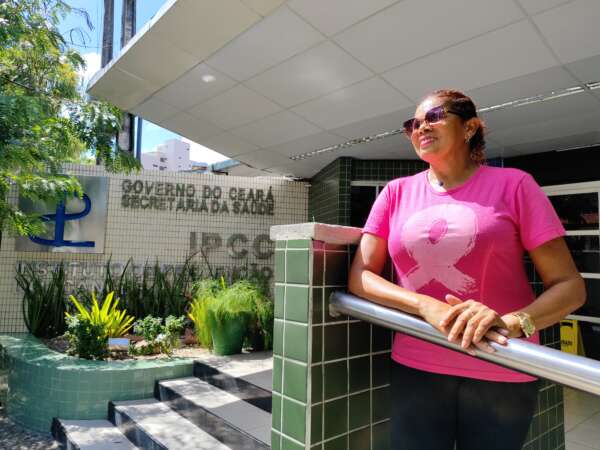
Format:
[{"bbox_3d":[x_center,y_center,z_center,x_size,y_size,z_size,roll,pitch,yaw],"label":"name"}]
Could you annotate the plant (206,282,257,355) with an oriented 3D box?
[{"bbox_3d":[-0.792,1.085,4.880,0.600,0.820,0.580,2,-5,-9],"label":"plant"}]

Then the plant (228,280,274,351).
[{"bbox_3d":[-0.581,1.131,5.200,0.600,0.840,0.580,2,-4,-6],"label":"plant"}]

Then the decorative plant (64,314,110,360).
[{"bbox_3d":[-2.412,1.271,4.700,0.480,0.460,0.460,3,-5,-27],"label":"decorative plant"}]

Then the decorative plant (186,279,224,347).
[{"bbox_3d":[-1.170,1.096,5.150,0.480,0.820,0.480,2,-5,-13],"label":"decorative plant"}]

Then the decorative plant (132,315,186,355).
[{"bbox_3d":[-1.674,1.307,4.920,0.640,0.430,0.500,3,-5,-19],"label":"decorative plant"}]

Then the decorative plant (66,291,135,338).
[{"bbox_3d":[-2.542,1.140,5.300,0.850,0.630,0.750,3,-5,-26],"label":"decorative plant"}]

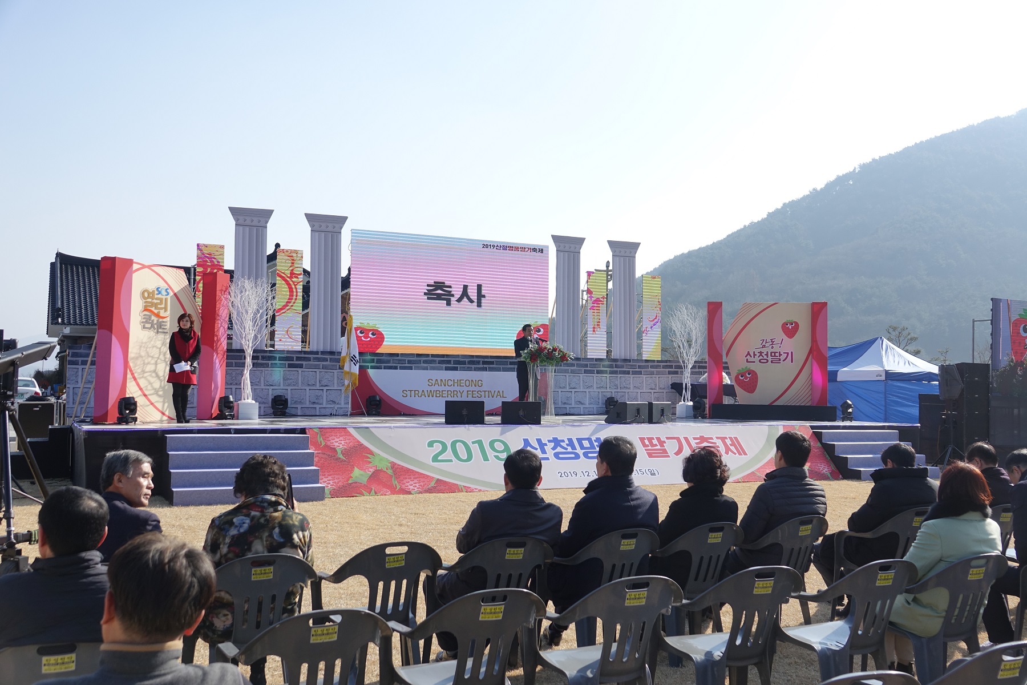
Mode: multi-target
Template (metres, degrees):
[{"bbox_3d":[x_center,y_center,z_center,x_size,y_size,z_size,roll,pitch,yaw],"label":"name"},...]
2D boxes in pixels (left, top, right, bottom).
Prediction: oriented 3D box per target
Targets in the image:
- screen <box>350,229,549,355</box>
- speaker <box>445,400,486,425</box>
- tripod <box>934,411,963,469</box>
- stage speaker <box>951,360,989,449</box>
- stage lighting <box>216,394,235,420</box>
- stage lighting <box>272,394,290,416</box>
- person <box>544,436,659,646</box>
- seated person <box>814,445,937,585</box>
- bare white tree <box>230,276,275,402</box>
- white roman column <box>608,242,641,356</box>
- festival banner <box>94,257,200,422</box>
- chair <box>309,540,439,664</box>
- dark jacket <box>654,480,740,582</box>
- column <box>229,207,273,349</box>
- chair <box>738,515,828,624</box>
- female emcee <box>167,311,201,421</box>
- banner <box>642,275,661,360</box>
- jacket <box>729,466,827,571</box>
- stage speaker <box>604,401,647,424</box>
[{"bbox_3d":[-1.251,-0.993,20.850,4.600,2.500,0.150,2,-4,-27],"label":"screen"},{"bbox_3d":[-0.759,1.099,15.334,0.600,0.360,0.480,1,-3,-2],"label":"speaker"},{"bbox_3d":[7.822,1.750,17.334,0.720,1.130,0.720,2,-3,-23],"label":"tripod"},{"bbox_3d":[9.025,1.387,19.156,0.620,1.980,0.500,2,-3,-27],"label":"stage speaker"},{"bbox_3d":[-4.949,1.117,16.663,0.340,0.440,0.320,2,-3,-23],"label":"stage lighting"},{"bbox_3d":[-4.377,1.182,18.200,0.310,0.405,0.250,2,-4,-20],"label":"stage lighting"},{"bbox_3d":[0.452,1.171,5.492,0.530,1.260,0.780,2,-4,-27],"label":"person"},{"bbox_3d":[2.475,1.267,6.660,0.580,1.180,0.780,2,-3,-27],"label":"seated person"},{"bbox_3d":[-4.403,-0.061,16.350,0.740,2.050,0.720,2,-3,-24],"label":"bare white tree"},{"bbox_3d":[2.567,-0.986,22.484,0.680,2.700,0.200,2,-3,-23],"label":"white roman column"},{"bbox_3d":[-5.395,0.013,14.460,0.320,2.342,1.630,-1,-4,31],"label":"festival banner"},{"bbox_3d":[-0.593,1.277,4.499,0.565,0.760,0.540,1,-3,-21],"label":"chair"},{"bbox_3d":[1.074,1.100,5.680,0.470,0.590,0.400,2,-4,-27],"label":"dark jacket"},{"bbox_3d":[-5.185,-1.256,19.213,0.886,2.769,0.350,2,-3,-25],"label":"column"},{"bbox_3d":[1.531,1.340,5.497,0.565,0.760,0.540,2,-3,-27],"label":"chair"},{"bbox_3d":[-4.922,0.372,14.500,0.500,1.660,0.340,2,-4,-21],"label":"female emcee"},{"bbox_3d":[3.225,-0.576,22.600,0.500,1.970,0.120,2,-3,-24],"label":"banner"},{"bbox_3d":[1.625,1.075,5.970,0.520,0.640,0.460,2,-3,-25],"label":"jacket"},{"bbox_3d":[1.796,1.113,15.400,0.450,0.350,0.560,-2,-4,38],"label":"stage speaker"}]

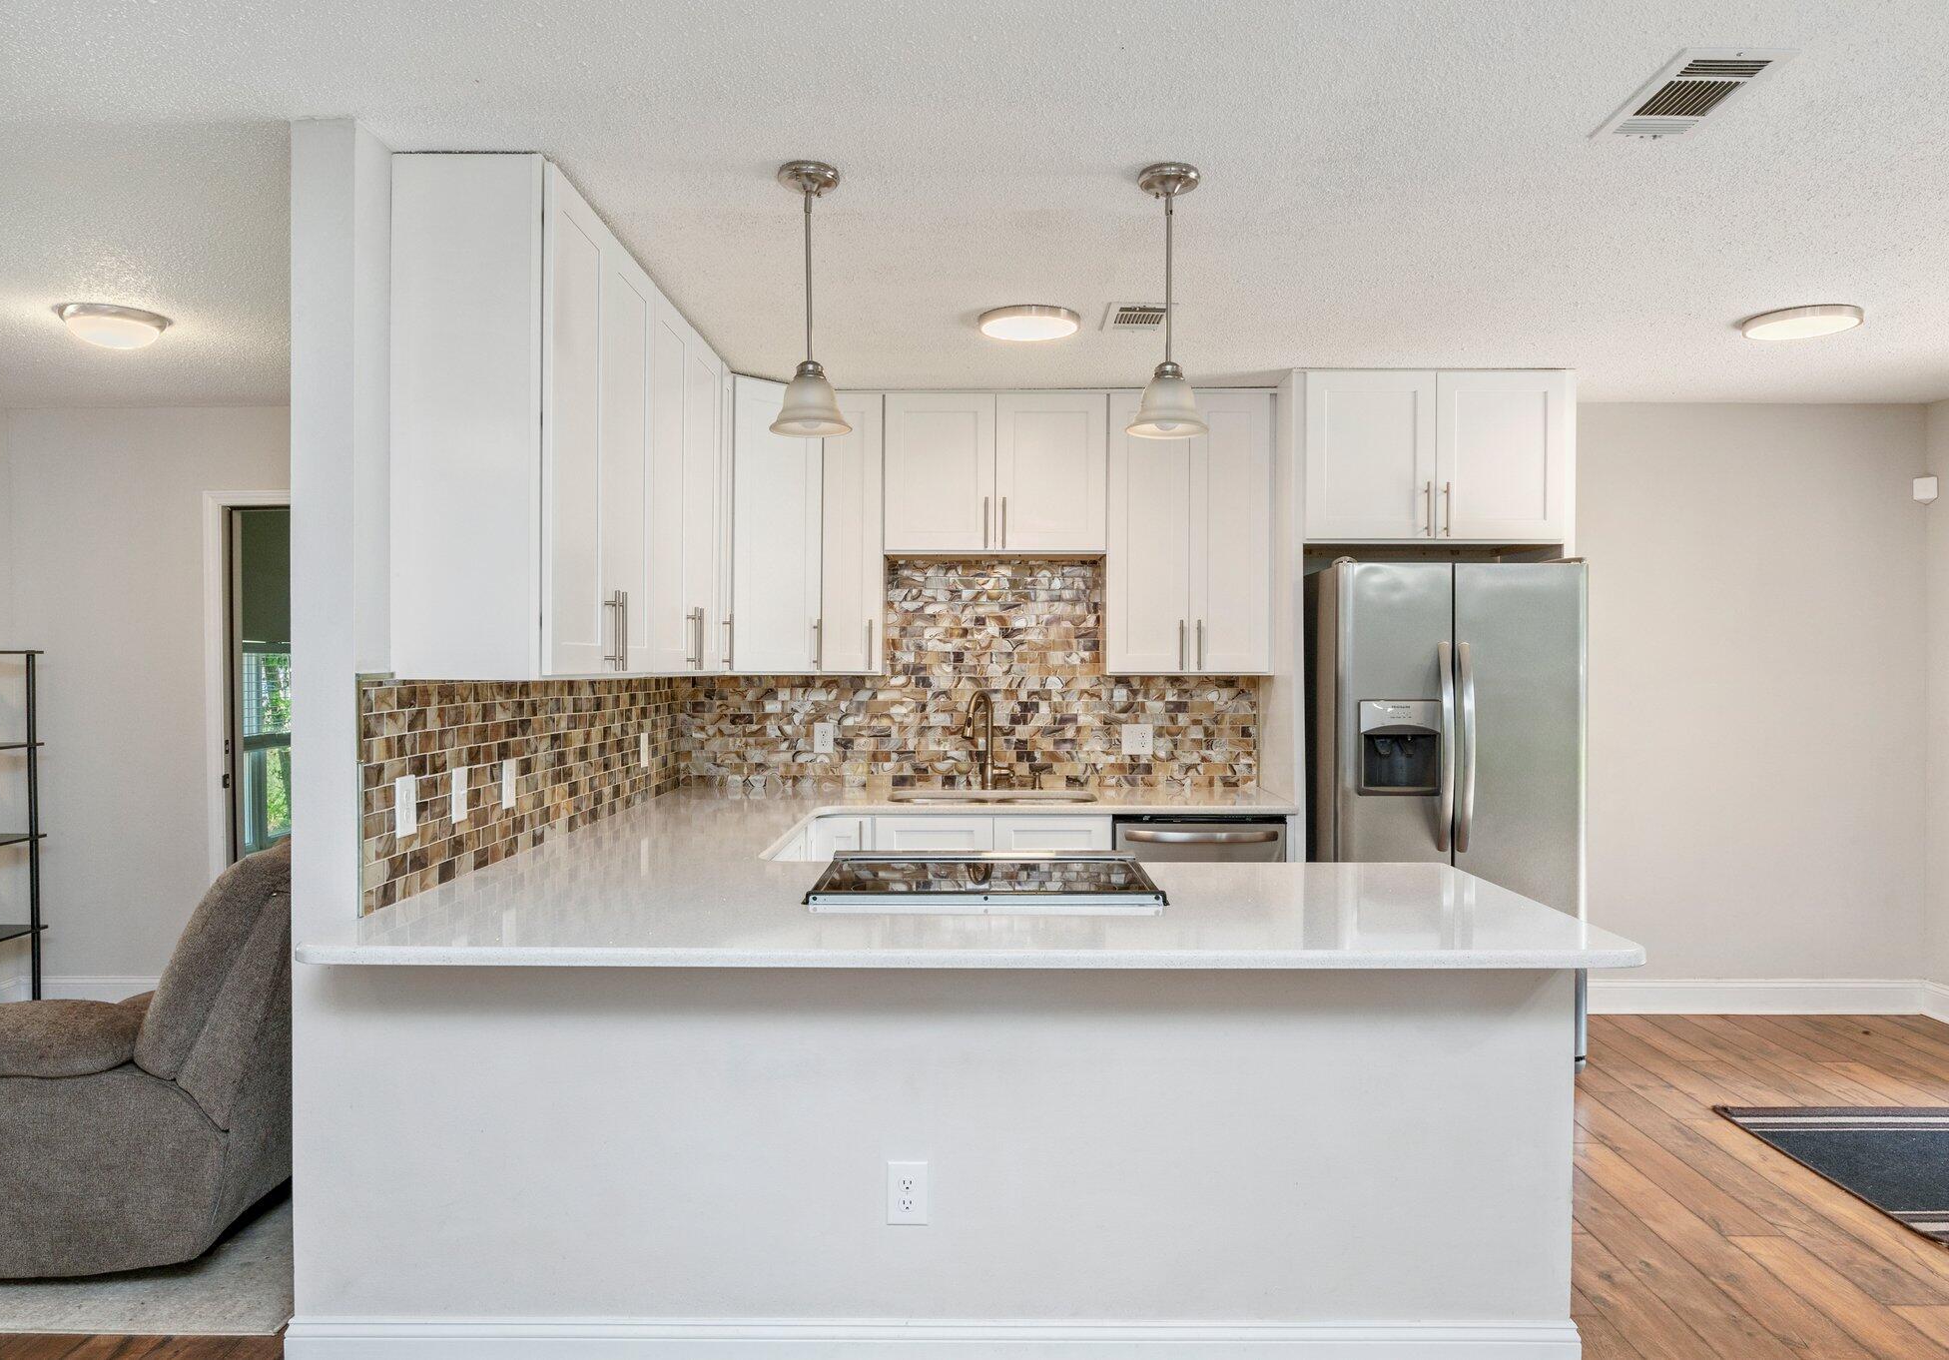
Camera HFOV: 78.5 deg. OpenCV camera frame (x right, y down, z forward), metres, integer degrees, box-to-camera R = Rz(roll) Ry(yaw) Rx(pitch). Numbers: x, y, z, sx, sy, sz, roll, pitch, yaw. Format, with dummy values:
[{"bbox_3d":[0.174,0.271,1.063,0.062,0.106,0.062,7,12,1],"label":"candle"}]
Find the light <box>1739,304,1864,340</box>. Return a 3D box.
[{"bbox_3d":[2.443,-1.052,3.515,0.300,0.035,0.300,0,1,0],"label":"light"}]

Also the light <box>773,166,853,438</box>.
[{"bbox_3d":[-0.344,-0.791,2.498,0.172,0.534,0.172,0,1,0],"label":"light"}]

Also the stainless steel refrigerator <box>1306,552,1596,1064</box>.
[{"bbox_3d":[1.629,0.473,4.348,0.838,1.765,0.830,0,1,0],"label":"stainless steel refrigerator"}]

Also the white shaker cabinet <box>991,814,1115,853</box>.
[{"bbox_3d":[0.277,0.900,4.503,0.419,0.846,0.619,0,1,0],"label":"white shaker cabinet"}]

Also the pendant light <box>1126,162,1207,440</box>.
[{"bbox_3d":[0.409,-0.791,2.503,0.172,0.534,0.172,0,1,0],"label":"pendant light"}]

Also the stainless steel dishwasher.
[{"bbox_3d":[0.797,0.916,4.471,0.612,0.870,0.630,0,1,0],"label":"stainless steel dishwasher"}]

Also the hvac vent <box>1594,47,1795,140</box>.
[{"bbox_3d":[1.289,-1.046,2.159,0.190,0.018,0.345,0,1,0],"label":"hvac vent"}]

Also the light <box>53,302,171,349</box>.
[{"bbox_3d":[-2.539,-1.038,3.519,0.288,0.068,0.288,0,1,0],"label":"light"}]

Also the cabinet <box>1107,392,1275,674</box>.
[{"bbox_3d":[0.805,-0.548,4.593,0.620,1.062,0.360,0,1,0],"label":"cabinet"}]

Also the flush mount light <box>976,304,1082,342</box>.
[{"bbox_3d":[0.163,-1.053,3.542,0.308,0.036,0.308,0,1,0],"label":"flush mount light"}]

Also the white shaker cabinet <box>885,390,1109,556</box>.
[{"bbox_3d":[0.082,-0.783,4.635,0.838,0.610,0.324,0,1,0],"label":"white shaker cabinet"}]

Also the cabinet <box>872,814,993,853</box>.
[{"bbox_3d":[-0.142,0.916,4.503,0.424,0.880,0.600,0,1,0],"label":"cabinet"}]

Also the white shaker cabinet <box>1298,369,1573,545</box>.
[{"bbox_3d":[1.613,-0.778,4.477,0.964,0.615,0.629,0,1,0],"label":"white shaker cabinet"}]

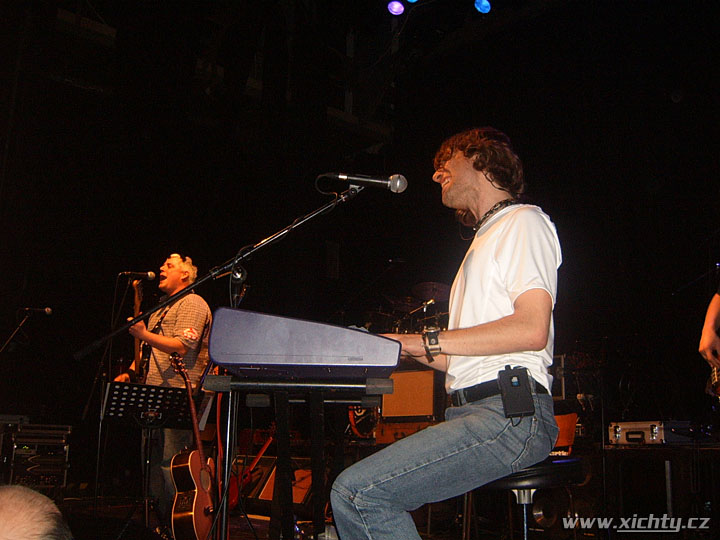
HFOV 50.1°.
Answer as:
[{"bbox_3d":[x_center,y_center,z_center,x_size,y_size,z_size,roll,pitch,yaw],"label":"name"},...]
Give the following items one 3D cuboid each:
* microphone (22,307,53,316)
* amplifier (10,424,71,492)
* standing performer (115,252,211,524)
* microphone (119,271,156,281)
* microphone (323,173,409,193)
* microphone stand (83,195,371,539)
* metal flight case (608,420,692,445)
[{"bbox_3d":[-2.273,0.294,5.450,0.180,0.052,0.052,4,-8,-9],"label":"microphone"},{"bbox_3d":[-2.695,1.536,6.490,0.520,0.580,0.500,3,-8,-14],"label":"amplifier"},{"bbox_3d":[-1.268,0.762,5.019,0.580,1.770,0.550,3,-8,-12],"label":"standing performer"},{"bbox_3d":[-1.427,0.036,4.980,0.180,0.052,0.052,5,-9,-12],"label":"microphone"},{"bbox_3d":[0.034,-0.237,2.060,0.182,0.053,0.053,7,-8,0],"label":"microphone"},{"bbox_3d":[-0.399,0.503,2.024,0.800,1.464,0.500,1,-8,2],"label":"microphone stand"},{"bbox_3d":[2.020,1.130,5.360,0.320,0.150,0.450,9,-15,-34],"label":"metal flight case"}]

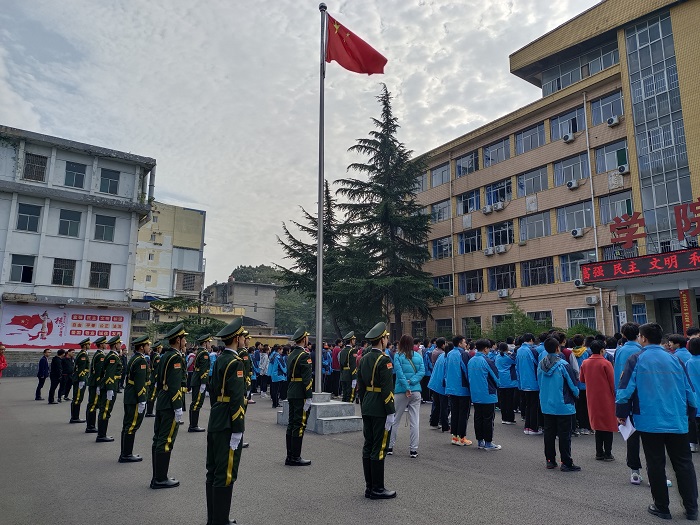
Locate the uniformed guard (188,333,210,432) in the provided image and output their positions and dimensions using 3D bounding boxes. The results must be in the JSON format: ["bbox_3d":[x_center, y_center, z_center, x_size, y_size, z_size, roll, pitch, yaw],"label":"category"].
[{"bbox_3d":[-2.919,2.314,9.815,0.330,1.854,0.490,7,-12,-34],"label":"uniformed guard"}]

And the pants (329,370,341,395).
[{"bbox_3d":[-0.462,3.855,16.107,0.280,0.840,0.380,7,-12,-34],"label":"pants"}]

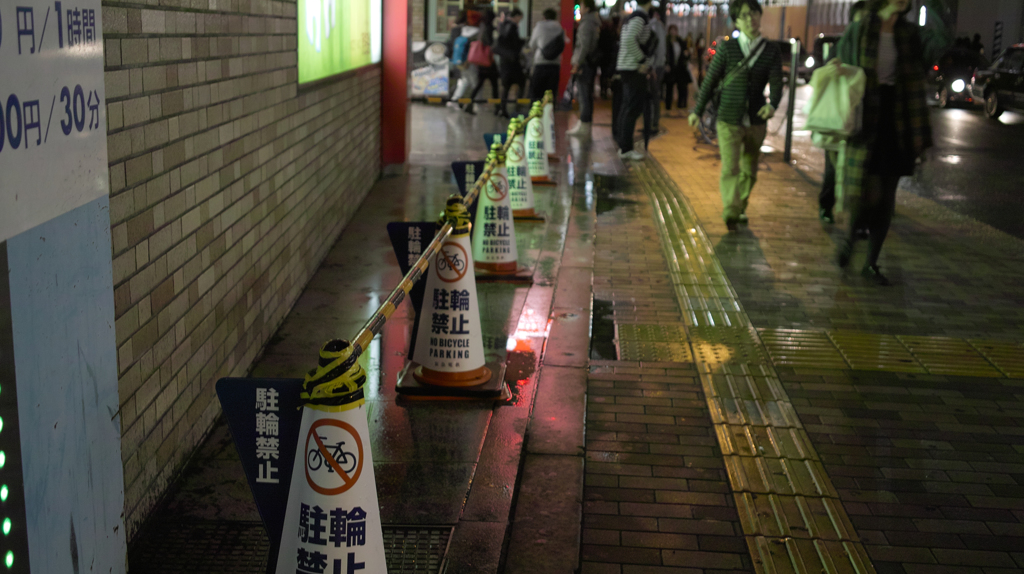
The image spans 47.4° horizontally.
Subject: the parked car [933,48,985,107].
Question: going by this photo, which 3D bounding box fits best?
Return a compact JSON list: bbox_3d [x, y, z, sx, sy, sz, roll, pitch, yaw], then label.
[{"bbox_3d":[11.016,-5.184,28.322,1.750,1.480,4.400,2,12,4],"label":"parked car"}]

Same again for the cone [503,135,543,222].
[{"bbox_3d":[0.050,-0.848,8.244,0.380,0.710,0.380,2,12,0],"label":"cone"}]

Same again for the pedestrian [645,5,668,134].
[{"bbox_3d":[2.021,-2.940,15.820,0.360,1.680,0.450,-4,14,-24],"label":"pedestrian"}]

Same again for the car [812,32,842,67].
[{"bbox_3d":[10.442,-7.365,38.032,1.720,1.500,4.400,5,13,15],"label":"car"}]

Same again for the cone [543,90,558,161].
[{"bbox_3d":[0.352,-1.685,12.122,0.380,0.710,0.380,0,12,-8],"label":"cone"}]

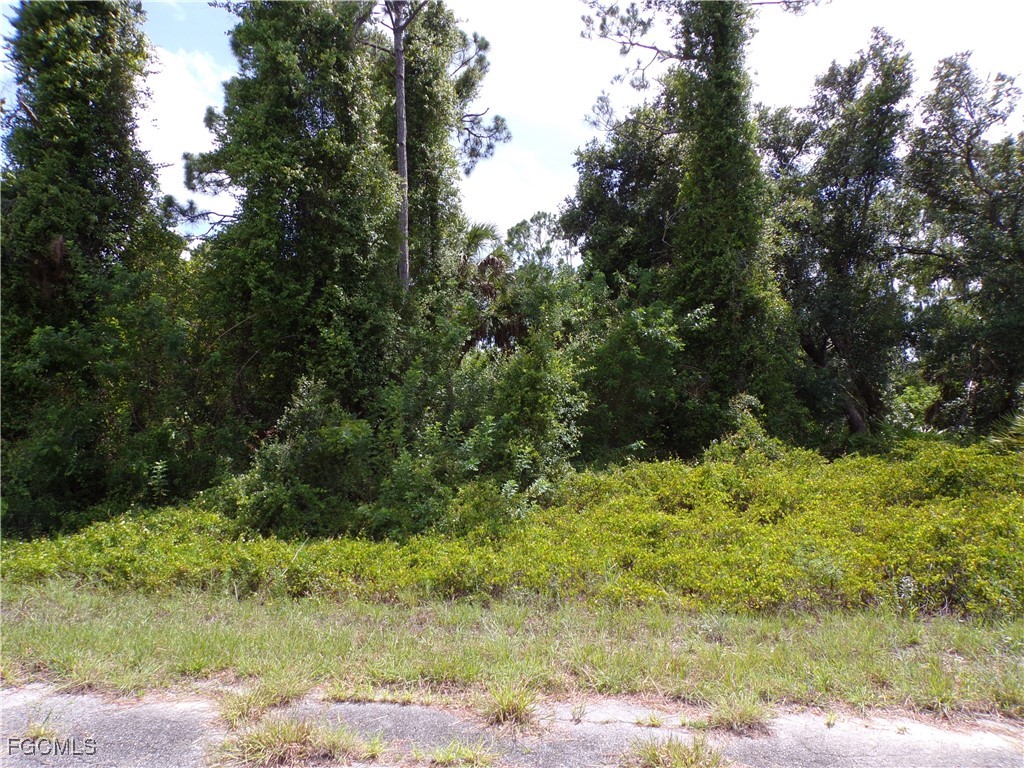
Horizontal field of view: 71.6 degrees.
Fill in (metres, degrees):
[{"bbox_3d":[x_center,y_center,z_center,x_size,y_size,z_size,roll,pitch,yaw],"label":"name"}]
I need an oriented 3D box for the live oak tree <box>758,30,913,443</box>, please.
[{"bbox_3d":[6.400,-2.720,14.000,3.200,8.500,3.200,0,-2,0],"label":"live oak tree"}]

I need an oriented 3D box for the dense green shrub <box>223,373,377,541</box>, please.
[{"bbox_3d":[-2.250,0.820,7.500,1.600,1.750,1.500,0,-2,0],"label":"dense green shrub"}]

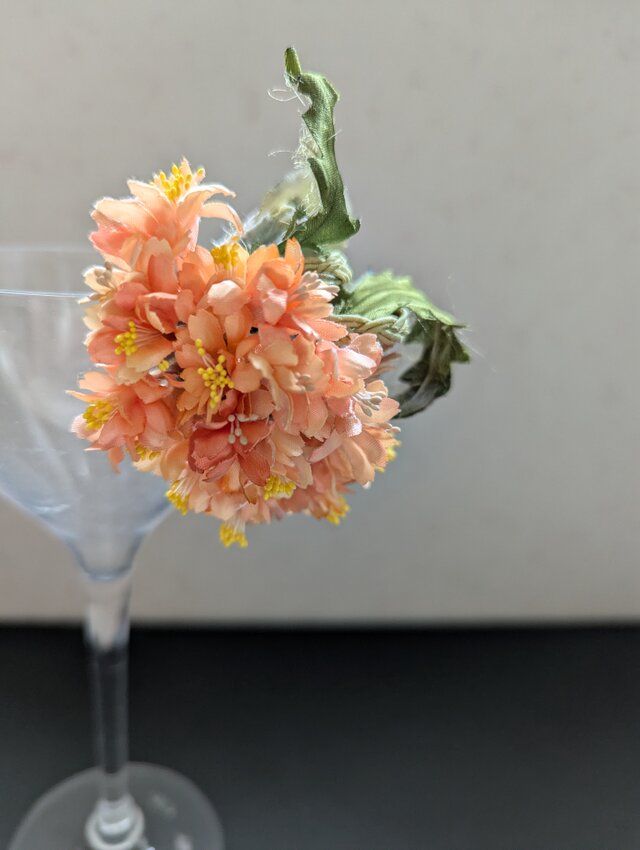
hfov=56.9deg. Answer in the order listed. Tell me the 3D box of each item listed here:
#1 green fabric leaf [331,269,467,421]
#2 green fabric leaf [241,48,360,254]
[{"bbox_3d":[0.024,-0.024,0.175,0.040,0.043,0.034,-1,10,-17],"label":"green fabric leaf"},{"bbox_3d":[-0.006,-0.082,0.178,0.035,0.060,0.030,2,10,0],"label":"green fabric leaf"}]

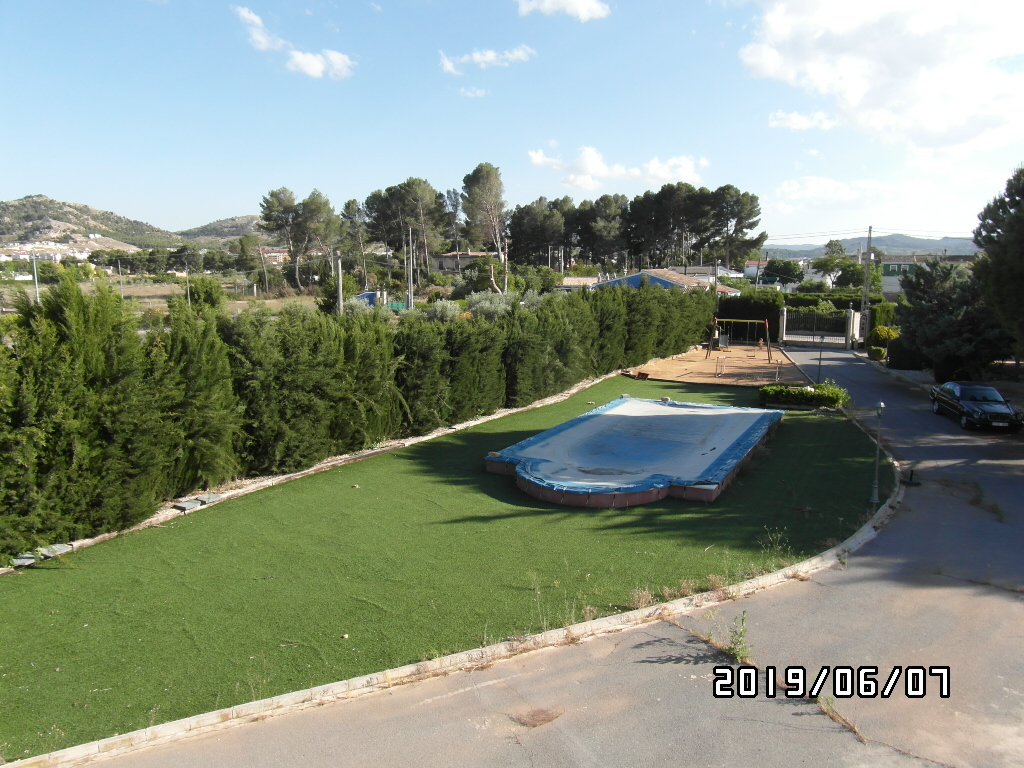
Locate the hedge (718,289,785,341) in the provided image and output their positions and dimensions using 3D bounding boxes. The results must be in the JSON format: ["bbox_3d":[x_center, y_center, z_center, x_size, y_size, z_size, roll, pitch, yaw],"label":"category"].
[{"bbox_3d":[18.060,-5.046,53.647,4.900,3.750,1.700,4,11,24],"label":"hedge"}]

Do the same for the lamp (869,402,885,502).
[{"bbox_3d":[8.912,1.686,17.328,0.300,2.570,0.300,0,10,0],"label":"lamp"}]

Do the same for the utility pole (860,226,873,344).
[{"bbox_3d":[27.277,-7.670,54.487,0.500,8.640,0.500,4,11,25],"label":"utility pole"}]

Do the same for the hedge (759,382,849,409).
[{"bbox_3d":[12.302,0.394,30.304,3.500,0.800,1.900,3,10,15],"label":"hedge"}]

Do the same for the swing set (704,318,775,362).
[{"bbox_3d":[14.104,-2.767,43.885,3.600,2.550,1.800,5,11,27],"label":"swing set"}]

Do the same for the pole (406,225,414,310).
[{"bbox_3d":[-10.192,-10.898,71.182,0.250,9.370,0.250,0,10,0],"label":"pole"}]

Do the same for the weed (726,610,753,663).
[{"bbox_3d":[3.457,3.819,10.677,0.310,0.770,0.310,0,10,0],"label":"weed"}]

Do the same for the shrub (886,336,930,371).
[{"bbox_3d":[21.950,-1.735,39.334,2.000,1.850,1.600,2,10,13],"label":"shrub"}]

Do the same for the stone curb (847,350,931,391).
[{"bbox_3d":[21.271,-0.955,40.322,0.300,0.180,15.100,2,10,13],"label":"stone curb"}]

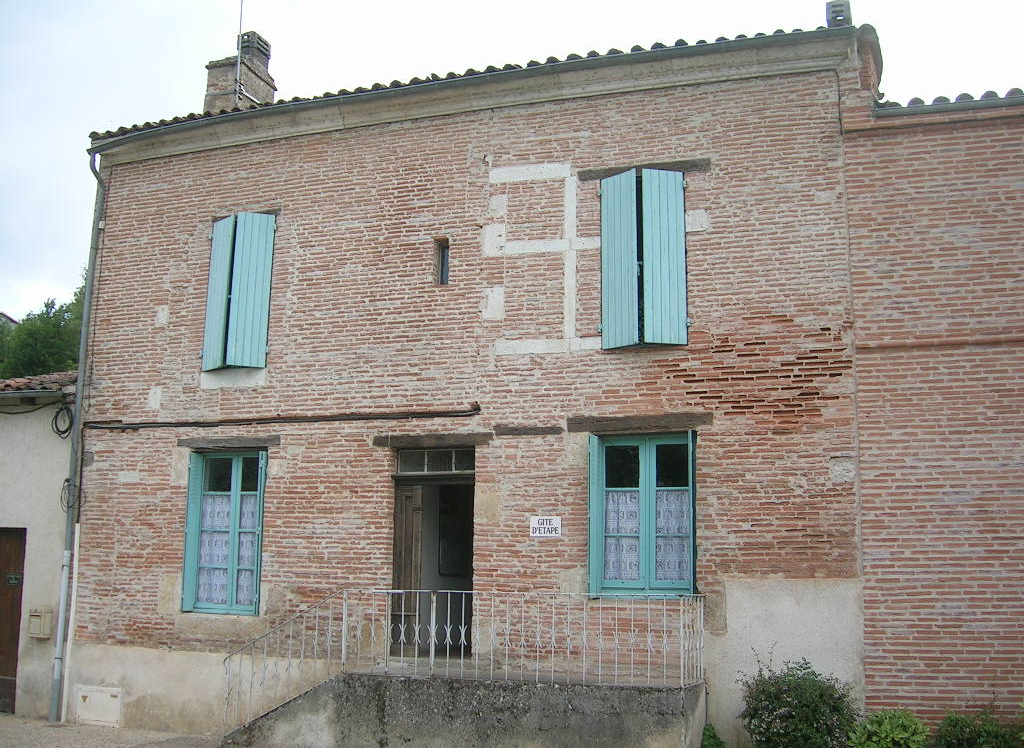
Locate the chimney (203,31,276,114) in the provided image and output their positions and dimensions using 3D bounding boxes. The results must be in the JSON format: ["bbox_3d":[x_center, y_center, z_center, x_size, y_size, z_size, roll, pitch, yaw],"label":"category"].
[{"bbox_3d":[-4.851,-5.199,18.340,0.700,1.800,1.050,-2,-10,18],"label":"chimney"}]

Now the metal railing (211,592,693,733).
[{"bbox_3d":[-0.660,3.371,11.993,5.600,1.750,0.900,-2,-10,18],"label":"metal railing"}]

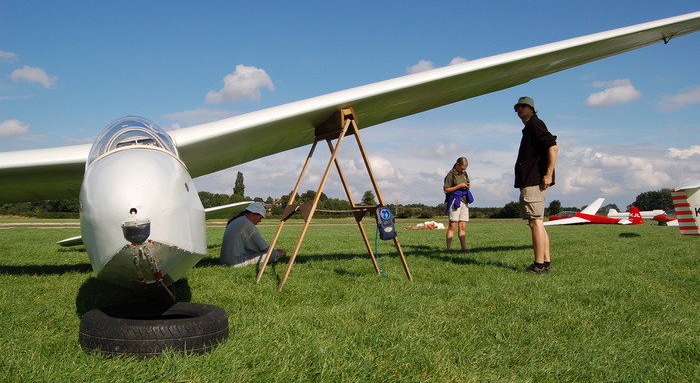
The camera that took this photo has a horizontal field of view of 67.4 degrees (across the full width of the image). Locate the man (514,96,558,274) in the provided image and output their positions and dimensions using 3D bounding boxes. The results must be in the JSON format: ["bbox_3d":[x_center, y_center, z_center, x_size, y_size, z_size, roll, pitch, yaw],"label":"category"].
[{"bbox_3d":[1.942,-0.074,5.470,0.420,1.810,0.520,2,-3,-28],"label":"man"}]

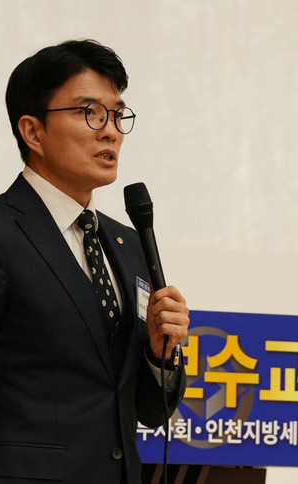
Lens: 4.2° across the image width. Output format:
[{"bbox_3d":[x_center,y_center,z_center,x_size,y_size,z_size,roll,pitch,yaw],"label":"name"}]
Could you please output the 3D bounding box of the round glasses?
[{"bbox_3d":[-0.115,-0.204,6.900,0.136,0.048,0.138,9,-12,-42],"label":"round glasses"}]

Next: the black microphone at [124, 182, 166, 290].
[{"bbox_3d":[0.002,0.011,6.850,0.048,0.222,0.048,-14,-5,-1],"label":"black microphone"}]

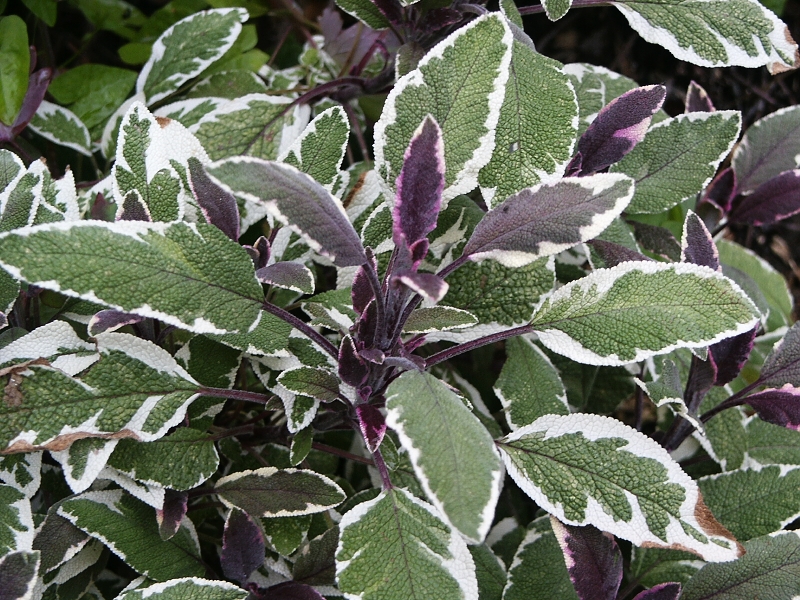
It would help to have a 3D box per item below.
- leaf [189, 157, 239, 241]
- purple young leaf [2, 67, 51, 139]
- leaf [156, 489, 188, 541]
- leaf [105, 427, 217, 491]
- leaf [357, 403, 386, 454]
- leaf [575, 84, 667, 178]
[{"bbox_3d":[-0.059,-0.032,0.570,0.014,0.031,0.006,-24,19,5],"label":"leaf"},{"bbox_3d":[-0.139,-0.073,0.670,0.010,0.032,0.006,44,20,25],"label":"purple young leaf"},{"bbox_3d":[-0.079,0.074,0.625,0.010,0.005,0.019,11,78,4],"label":"leaf"},{"bbox_3d":[-0.074,0.047,0.555,0.037,0.007,0.021,-11,53,0],"label":"leaf"},{"bbox_3d":[-0.009,0.039,0.550,0.009,0.005,0.015,-7,74,-8],"label":"leaf"},{"bbox_3d":[0.070,-0.054,0.575,0.044,0.008,0.017,-43,75,9],"label":"leaf"}]

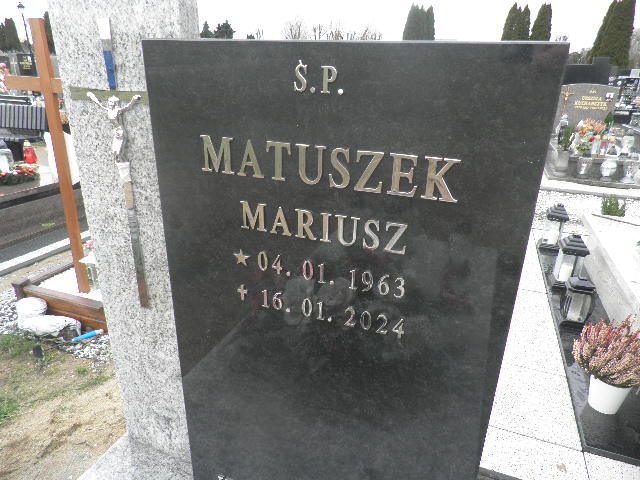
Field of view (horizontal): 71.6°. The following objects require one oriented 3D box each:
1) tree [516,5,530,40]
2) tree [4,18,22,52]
[{"bbox_3d":[11.923,-11.479,26.911,0.938,4.987,0.938,9,23,18],"label":"tree"},{"bbox_3d":[-24.308,-15.501,35.774,1.420,4.237,1.420,9,23,18],"label":"tree"}]

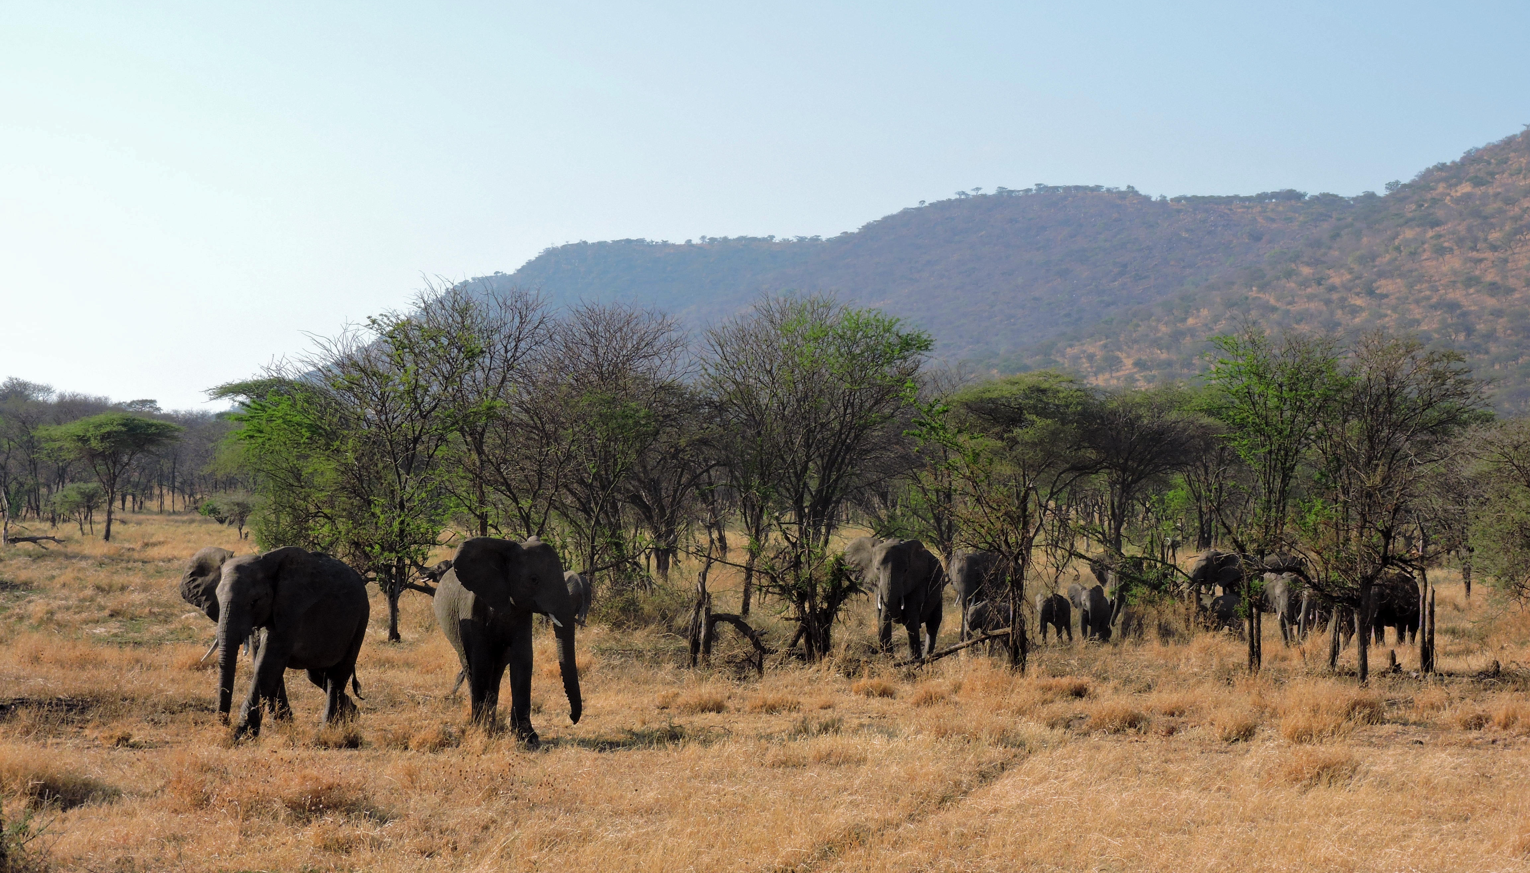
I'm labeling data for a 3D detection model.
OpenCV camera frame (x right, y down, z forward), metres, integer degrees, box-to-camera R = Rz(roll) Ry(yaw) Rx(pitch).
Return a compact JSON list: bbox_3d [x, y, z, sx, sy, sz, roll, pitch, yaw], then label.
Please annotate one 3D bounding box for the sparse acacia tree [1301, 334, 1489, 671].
[{"bbox_3d":[10.743,1.231,64.500,3.242,5.972,3.080,0,-1,0],"label":"sparse acacia tree"}]

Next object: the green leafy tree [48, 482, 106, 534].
[{"bbox_3d":[-34.240,3.599,187.000,2.856,2.618,2.713,0,-1,0],"label":"green leafy tree"}]

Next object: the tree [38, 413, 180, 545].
[{"bbox_3d":[-31.412,1.976,180.000,6.872,6.185,6.529,0,-1,0],"label":"tree"}]

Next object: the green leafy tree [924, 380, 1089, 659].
[{"bbox_3d":[4.497,1.570,70.500,3.140,5.585,3.140,0,-1,0],"label":"green leafy tree"}]

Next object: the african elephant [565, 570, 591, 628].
[{"bbox_3d":[-4.927,4.039,93.000,0.850,1.500,1.900,1,-1,-25],"label":"african elephant"}]

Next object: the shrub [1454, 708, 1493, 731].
[{"bbox_3d":[9.247,3.697,49.135,0.499,0.312,0.449,0,-1,0],"label":"shrub"}]

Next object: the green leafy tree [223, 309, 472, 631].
[{"bbox_3d":[-9.660,0.803,87.000,5.840,7.944,5.256,0,-1,0],"label":"green leafy tree"}]

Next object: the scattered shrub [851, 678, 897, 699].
[{"bbox_3d":[1.670,3.863,57.682,0.713,0.329,0.606,0,-1,0],"label":"scattered shrub"}]

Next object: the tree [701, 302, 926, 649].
[{"bbox_3d":[1.038,0.823,75.000,4.534,7.302,4.307,0,-1,0],"label":"tree"}]

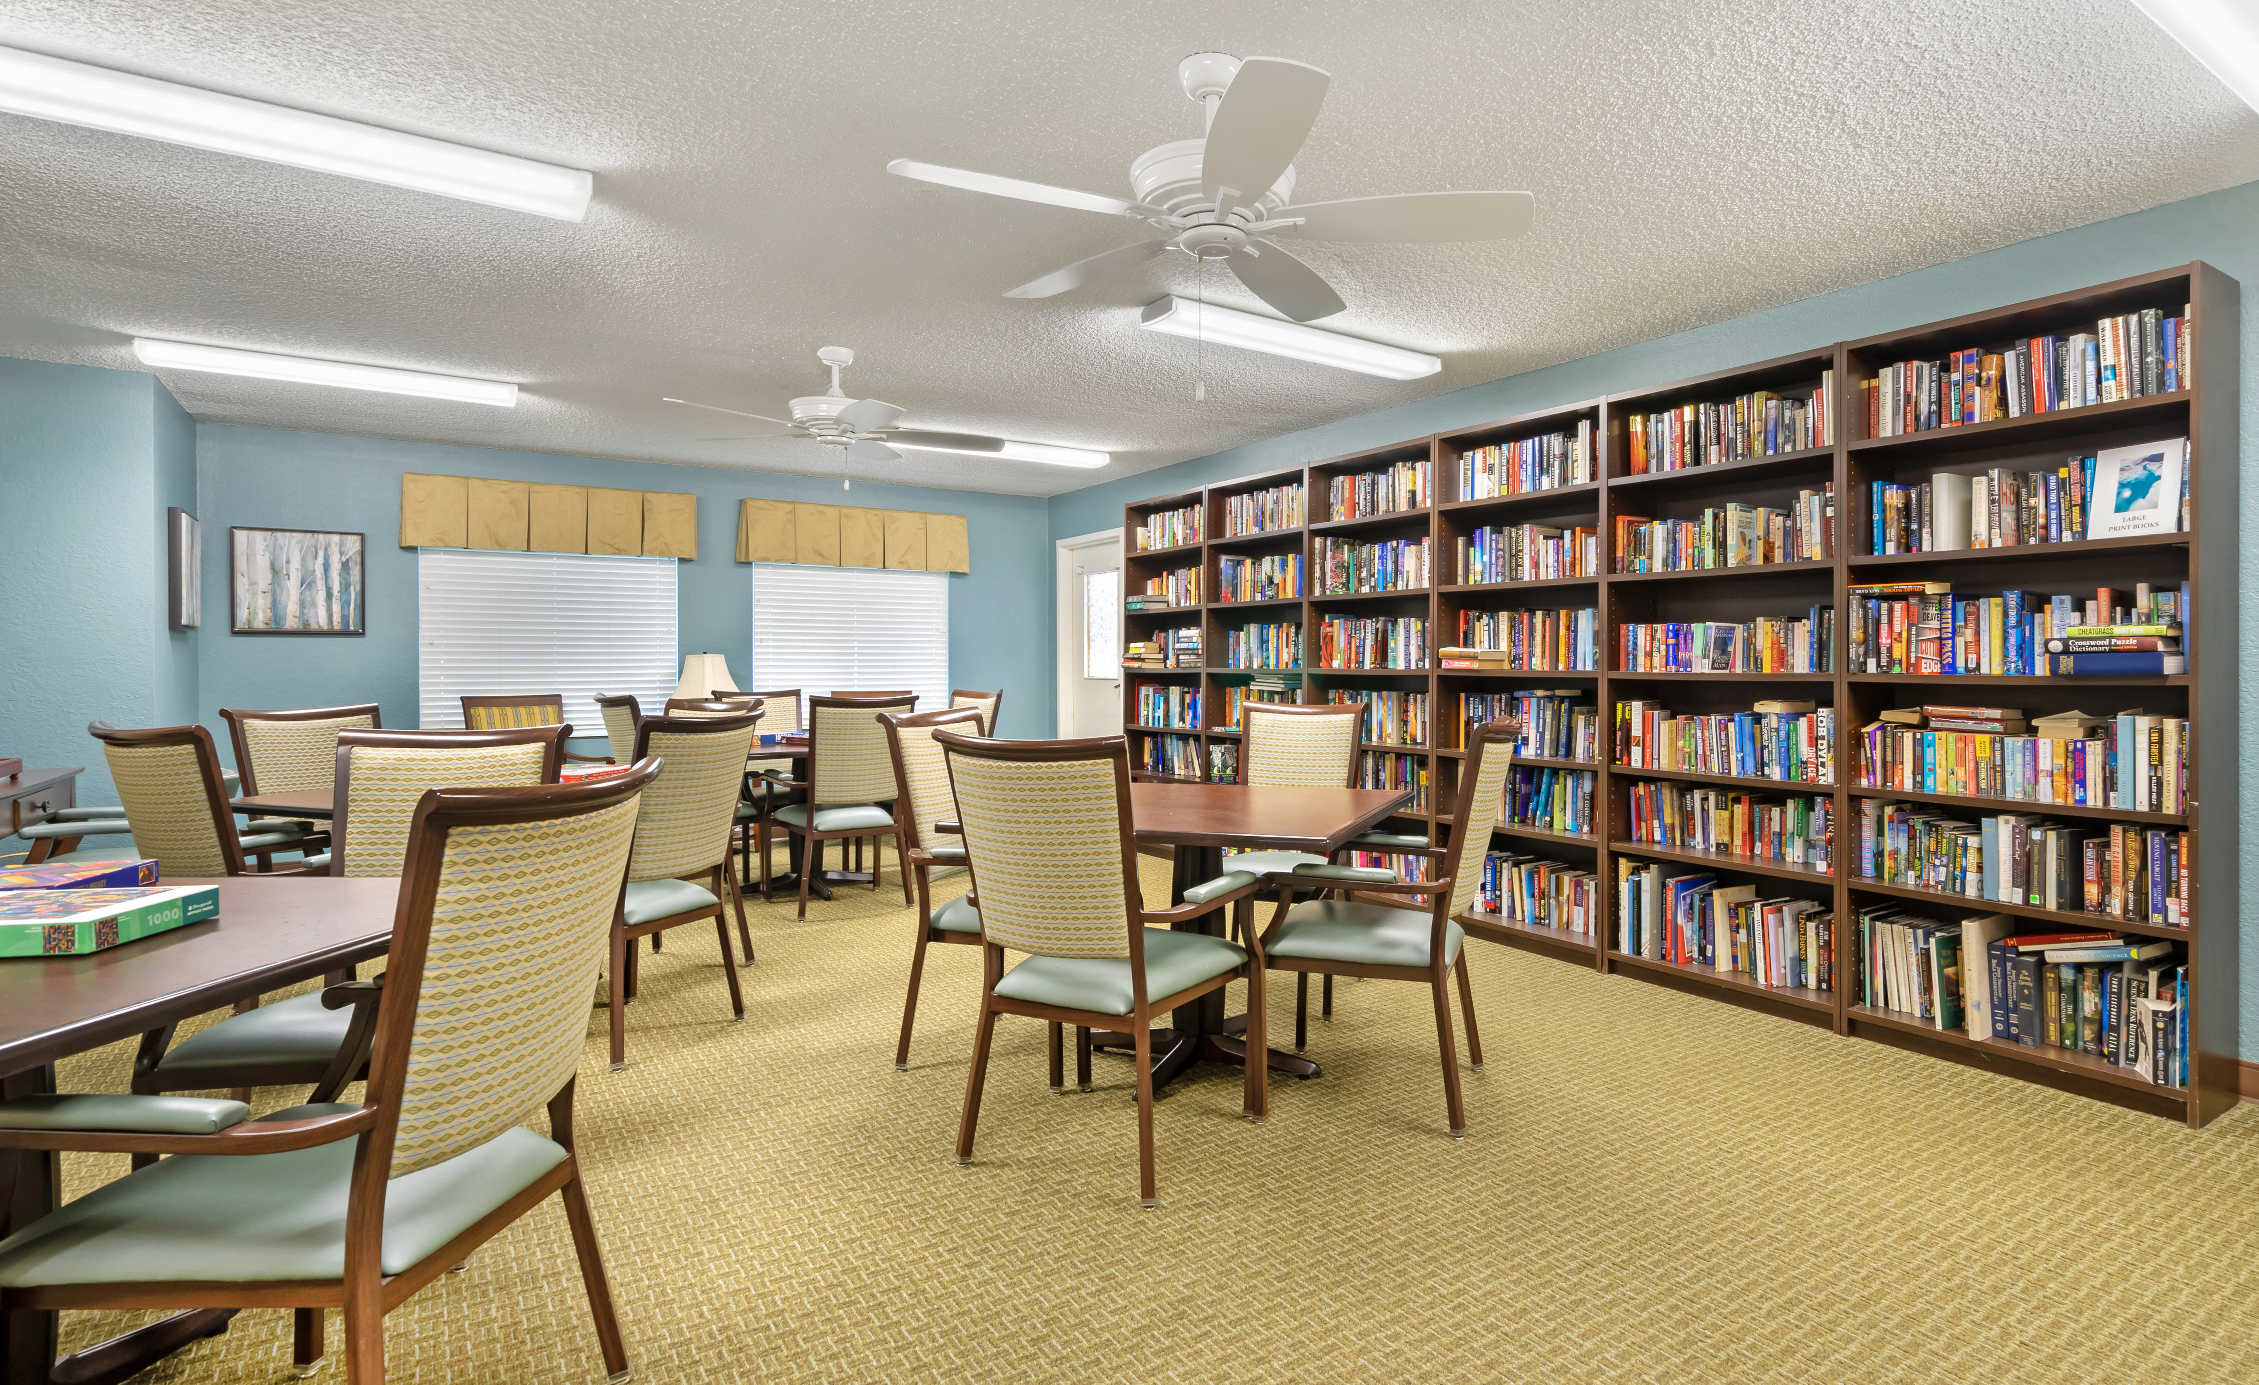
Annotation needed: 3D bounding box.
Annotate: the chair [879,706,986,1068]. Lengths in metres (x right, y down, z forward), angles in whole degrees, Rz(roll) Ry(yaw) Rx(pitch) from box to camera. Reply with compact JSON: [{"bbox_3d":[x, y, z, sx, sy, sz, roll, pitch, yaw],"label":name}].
[{"bbox_3d":[-0.321,0.567,2.972,0.620,0.998,0.555,1,2,26],"label":"chair"}]

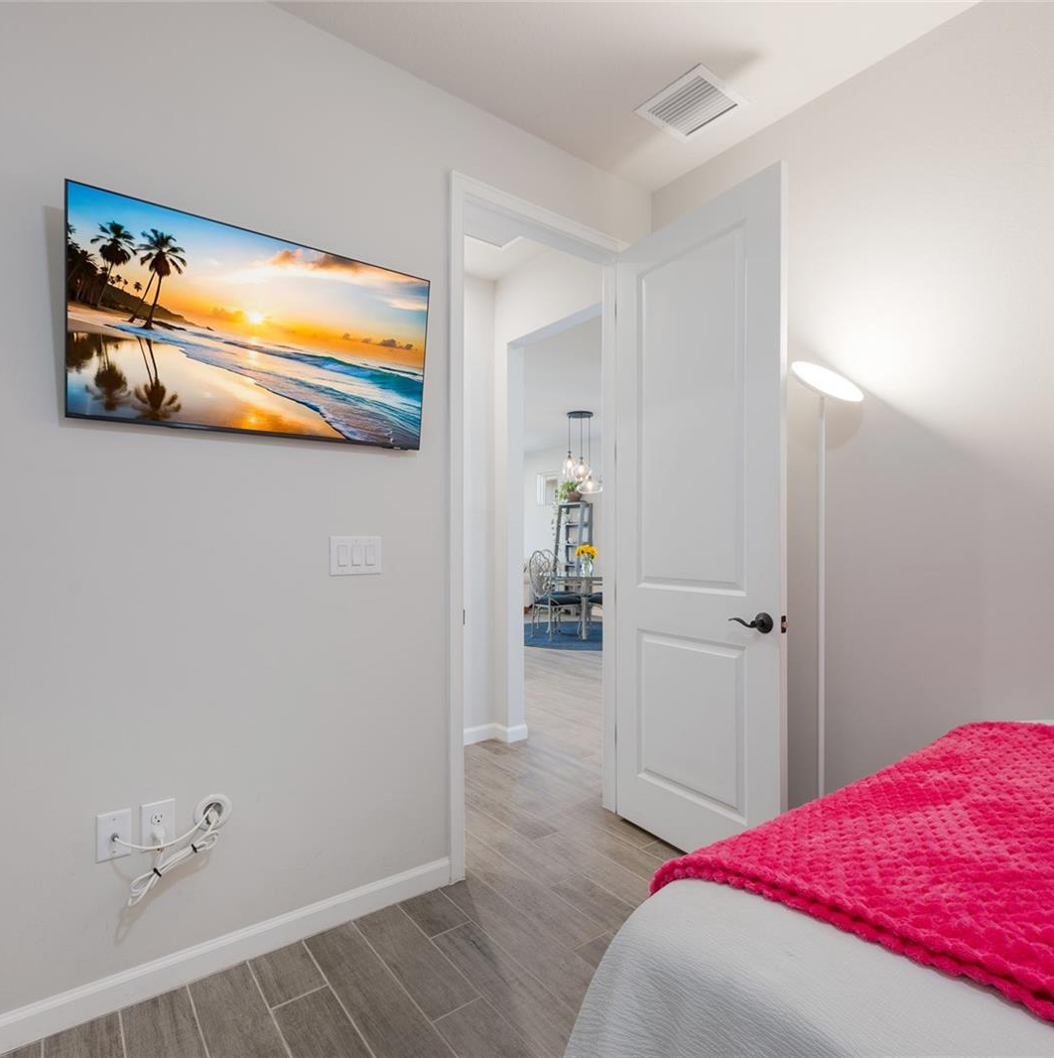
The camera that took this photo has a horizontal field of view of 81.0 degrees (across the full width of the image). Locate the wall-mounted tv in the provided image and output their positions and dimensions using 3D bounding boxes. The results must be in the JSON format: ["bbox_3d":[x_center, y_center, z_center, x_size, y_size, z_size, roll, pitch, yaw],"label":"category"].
[{"bbox_3d":[-0.748,-0.553,1.806,0.965,0.560,0.060,1,6,-36],"label":"wall-mounted tv"}]

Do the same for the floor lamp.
[{"bbox_3d":[0.965,0.346,1.994,0.260,1.830,0.260,1,-1,-24],"label":"floor lamp"}]

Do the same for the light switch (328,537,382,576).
[{"bbox_3d":[-0.549,0.087,1.991,0.172,0.121,0.009,1,-1,-37],"label":"light switch"}]

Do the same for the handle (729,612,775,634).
[{"bbox_3d":[0.751,0.317,2.077,0.065,0.069,0.135,1,-1,-33],"label":"handle"}]

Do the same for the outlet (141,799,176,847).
[{"bbox_3d":[-0.989,0.795,1.657,0.077,0.120,0.008,1,-1,-37],"label":"outlet"}]

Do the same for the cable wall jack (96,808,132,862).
[{"bbox_3d":[-1.068,0.793,1.597,0.075,0.120,0.008,1,-1,-37],"label":"cable wall jack"}]

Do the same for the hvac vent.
[{"bbox_3d":[0.608,-1.551,2.269,0.290,0.020,0.290,1,-1,-37],"label":"hvac vent"}]

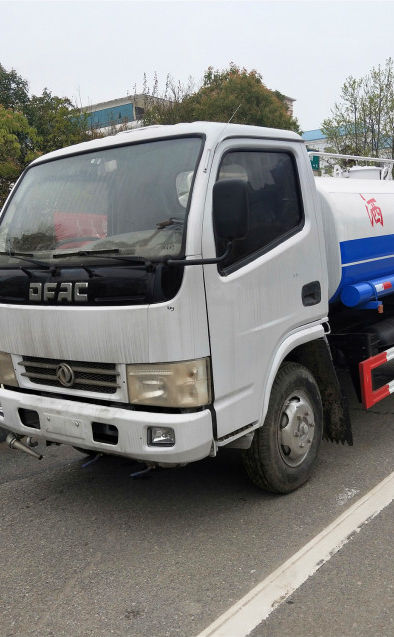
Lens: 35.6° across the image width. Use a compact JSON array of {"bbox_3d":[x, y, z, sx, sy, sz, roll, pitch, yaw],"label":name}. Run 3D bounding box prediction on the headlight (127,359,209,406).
[{"bbox_3d":[-0.137,0.311,3.011,0.450,0.225,0.165,0,7,32],"label":"headlight"}]

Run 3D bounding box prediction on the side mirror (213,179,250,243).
[{"bbox_3d":[0.140,-0.471,2.709,0.148,0.265,0.080,-1,6,19],"label":"side mirror"}]

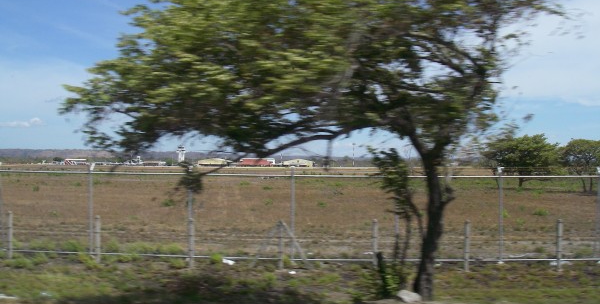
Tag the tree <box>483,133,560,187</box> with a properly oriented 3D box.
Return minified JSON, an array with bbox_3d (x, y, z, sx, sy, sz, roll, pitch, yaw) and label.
[{"bbox_3d":[25.220,0.945,75.000,8.600,6.100,8.000,0,-1,19],"label":"tree"}]

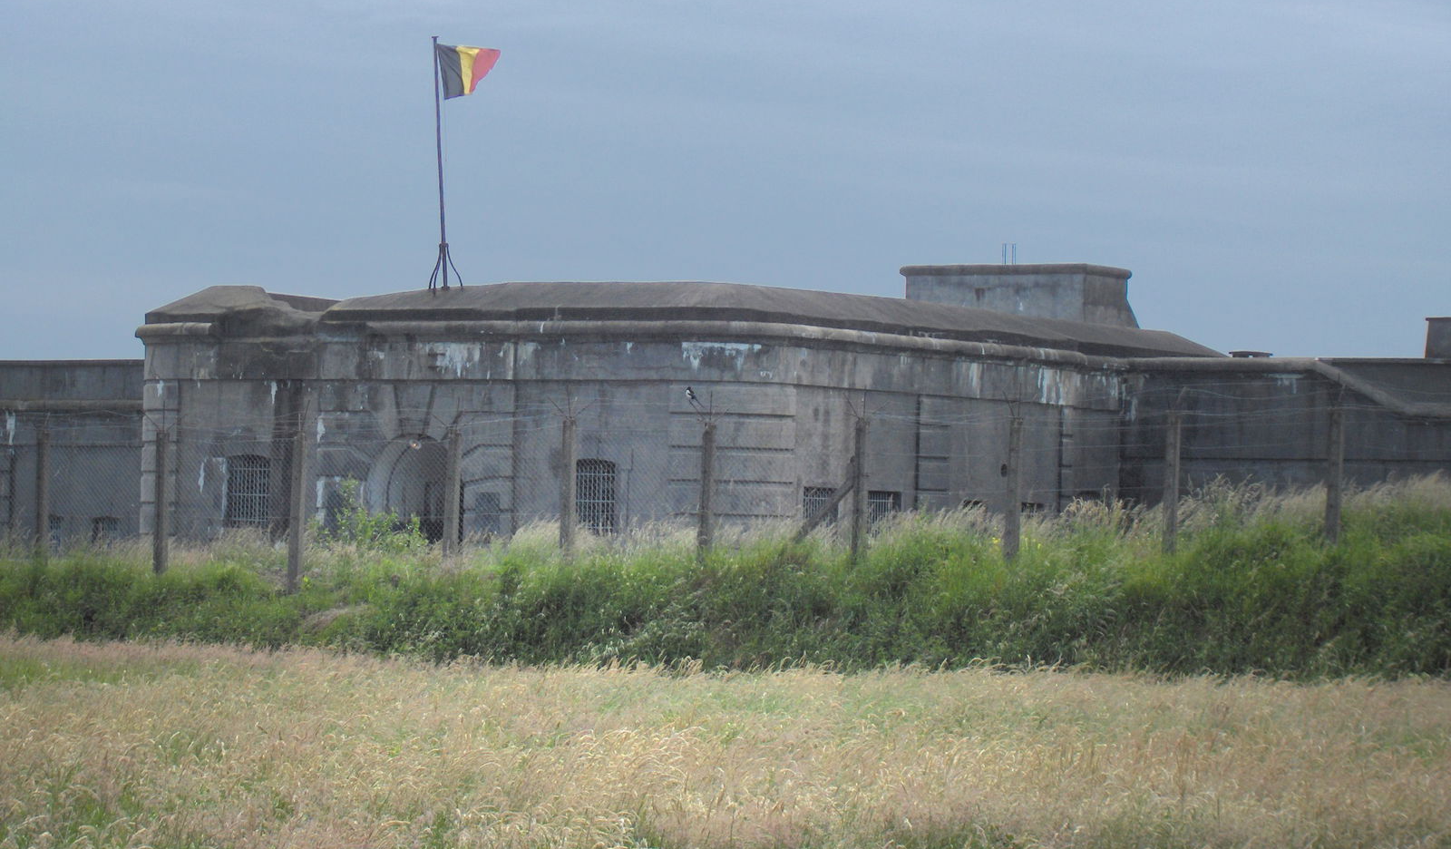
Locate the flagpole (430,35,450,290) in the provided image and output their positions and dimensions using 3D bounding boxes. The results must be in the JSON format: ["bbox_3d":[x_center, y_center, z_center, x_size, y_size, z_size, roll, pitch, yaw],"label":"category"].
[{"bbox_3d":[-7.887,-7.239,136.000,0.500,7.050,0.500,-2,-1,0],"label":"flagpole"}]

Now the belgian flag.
[{"bbox_3d":[-7.127,-9.783,136.000,1.900,1.520,0.450,1,-1,6],"label":"belgian flag"}]

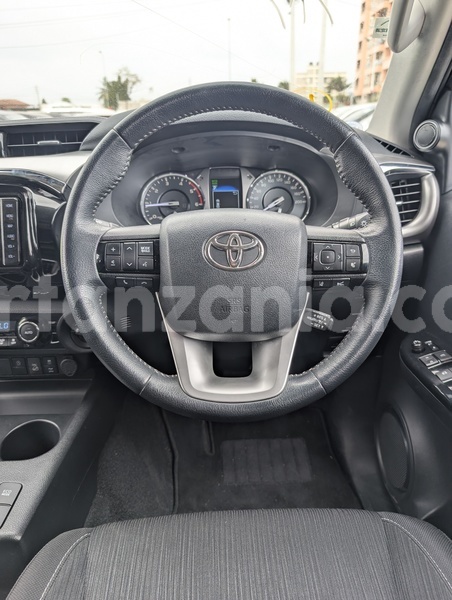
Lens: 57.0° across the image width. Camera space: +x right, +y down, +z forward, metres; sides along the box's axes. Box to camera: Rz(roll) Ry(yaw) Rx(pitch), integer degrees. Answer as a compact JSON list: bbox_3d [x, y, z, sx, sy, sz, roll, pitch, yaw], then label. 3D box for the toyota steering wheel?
[{"bbox_3d":[0.006,-0.052,0.490,0.380,0.380,0.085,0,3,0],"label":"toyota steering wheel"}]

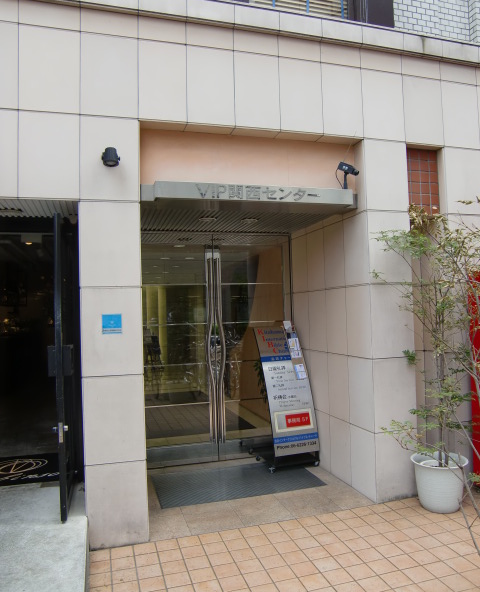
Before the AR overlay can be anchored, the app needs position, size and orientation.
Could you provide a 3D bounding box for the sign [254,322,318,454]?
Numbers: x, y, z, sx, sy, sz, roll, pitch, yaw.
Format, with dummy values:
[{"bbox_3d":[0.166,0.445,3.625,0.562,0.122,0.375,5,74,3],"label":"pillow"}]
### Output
[{"bbox_3d":[0.475,0.911,5.207,0.475,1.330,0.120,-1,-22,-18],"label":"sign"}]

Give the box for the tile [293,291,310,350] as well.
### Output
[{"bbox_3d":[0.671,0.254,5.460,0.050,0.600,0.369,-1,-2,-18],"label":"tile"}]

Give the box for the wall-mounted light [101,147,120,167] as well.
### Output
[{"bbox_3d":[-0.895,-0.967,3.600,0.122,0.115,0.140,-1,-2,-18],"label":"wall-mounted light"}]

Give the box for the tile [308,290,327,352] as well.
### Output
[{"bbox_3d":[0.793,0.250,5.182,0.030,0.603,0.394,-1,-2,-18],"label":"tile"}]

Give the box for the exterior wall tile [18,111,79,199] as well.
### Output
[{"bbox_3d":[-1.305,-0.959,3.558,0.395,0.604,0.030,-1,-2,-18],"label":"exterior wall tile"}]

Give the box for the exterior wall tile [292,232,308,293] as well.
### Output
[{"bbox_3d":[0.653,-0.344,5.478,0.050,0.598,0.369,-1,-2,-18],"label":"exterior wall tile"}]

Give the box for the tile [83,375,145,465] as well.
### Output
[{"bbox_3d":[-0.861,0.845,3.562,0.411,0.595,0.050,-1,-2,-18],"label":"tile"}]

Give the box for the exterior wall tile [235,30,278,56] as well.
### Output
[{"bbox_3d":[0.125,-1.979,4.066,0.373,0.175,0.030,-1,-2,-18],"label":"exterior wall tile"}]

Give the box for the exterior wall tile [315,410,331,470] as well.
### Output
[{"bbox_3d":[0.810,1.408,5.041,0.030,0.530,0.388,-1,-2,-18],"label":"exterior wall tile"}]

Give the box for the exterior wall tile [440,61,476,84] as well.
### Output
[{"bbox_3d":[1.954,-1.985,4.649,0.385,0.167,0.030,-1,-2,-18],"label":"exterior wall tile"}]

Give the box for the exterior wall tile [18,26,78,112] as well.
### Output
[{"bbox_3d":[-1.292,-1.525,3.516,0.391,0.583,0.050,-1,-2,-18],"label":"exterior wall tile"}]

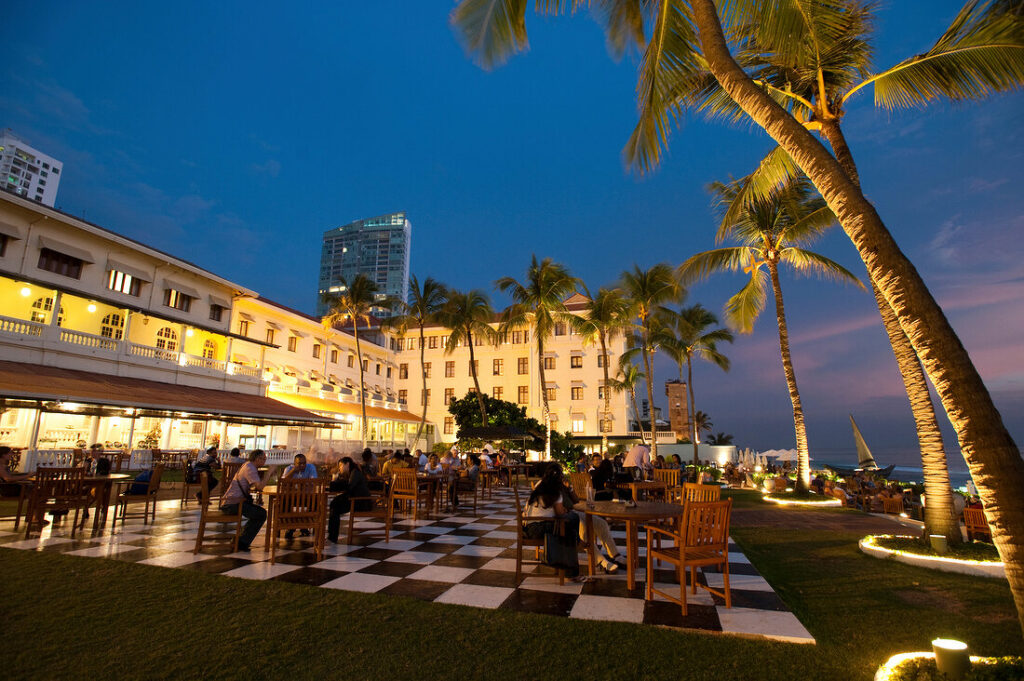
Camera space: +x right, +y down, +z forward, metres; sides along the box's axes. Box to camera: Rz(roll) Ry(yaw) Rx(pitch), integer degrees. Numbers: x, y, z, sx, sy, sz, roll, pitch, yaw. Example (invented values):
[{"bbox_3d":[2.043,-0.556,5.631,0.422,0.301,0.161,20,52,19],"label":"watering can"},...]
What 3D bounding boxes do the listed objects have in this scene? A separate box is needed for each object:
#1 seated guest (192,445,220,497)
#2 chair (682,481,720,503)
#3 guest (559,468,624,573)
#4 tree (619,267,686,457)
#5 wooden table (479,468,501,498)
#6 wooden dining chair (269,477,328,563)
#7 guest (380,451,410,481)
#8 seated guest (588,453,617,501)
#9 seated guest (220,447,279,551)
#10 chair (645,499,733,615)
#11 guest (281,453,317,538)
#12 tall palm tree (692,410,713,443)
[{"bbox_3d":[-6.299,2.815,9.914,0.750,1.230,0.500,6,-13,-21],"label":"seated guest"},{"bbox_3d":[2.074,2.202,5.751,0.570,0.945,0.580,8,-14,-31],"label":"chair"},{"bbox_3d":[0.844,2.022,5.671,0.950,1.200,0.550,-4,-13,22],"label":"guest"},{"bbox_3d":[8.938,1.704,32.412,4.300,13.476,4.300,1,-12,0],"label":"tree"},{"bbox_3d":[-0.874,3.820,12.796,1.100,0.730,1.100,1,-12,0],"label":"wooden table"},{"bbox_3d":[-2.551,2.134,5.757,0.560,0.930,0.570,7,-14,-26],"label":"wooden dining chair"},{"bbox_3d":[-2.324,2.891,9.886,0.540,1.220,0.750,-5,-14,26],"label":"guest"},{"bbox_3d":[1.536,2.503,7.860,0.780,1.250,0.520,3,-13,-12],"label":"seated guest"},{"bbox_3d":[-3.351,2.082,6.344,0.800,1.230,0.520,5,-13,-19],"label":"seated guest"},{"bbox_3d":[1.581,1.885,4.347,0.570,0.930,0.600,6,-13,-20],"label":"chair"},{"bbox_3d":[-3.231,2.322,7.283,0.580,1.200,0.850,6,-13,-23],"label":"guest"},{"bbox_3d":[33.024,16.216,85.104,5.000,8.400,5.000,1,-12,0],"label":"tall palm tree"}]

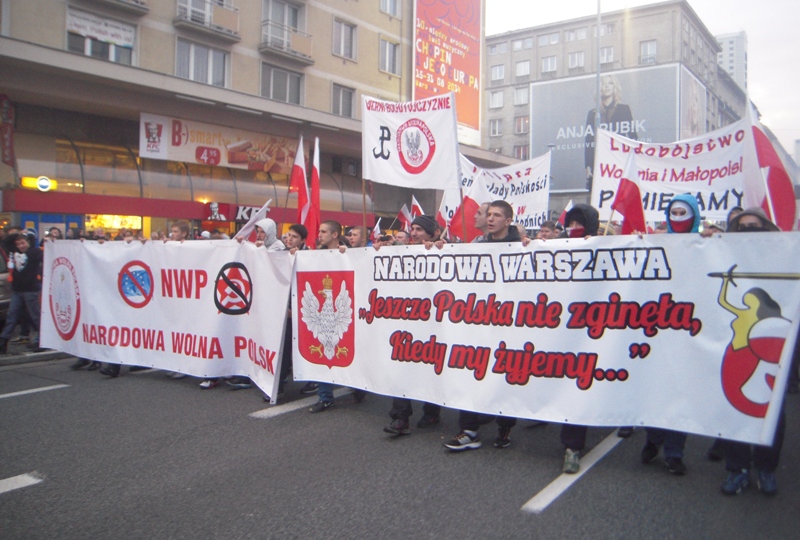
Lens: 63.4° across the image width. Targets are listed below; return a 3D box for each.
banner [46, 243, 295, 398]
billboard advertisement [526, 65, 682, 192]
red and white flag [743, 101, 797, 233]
[{"bbox_3d":[-2.634,0.395,6.725,3.690,1.360,0.300,2,2,30],"label":"banner"},{"bbox_3d":[21.506,-14.818,69.581,15.860,12.640,0.400,2,2,34],"label":"billboard advertisement"},{"bbox_3d":[3.079,-0.872,5.400,0.476,1.185,0.300,1,2,14],"label":"red and white flag"}]

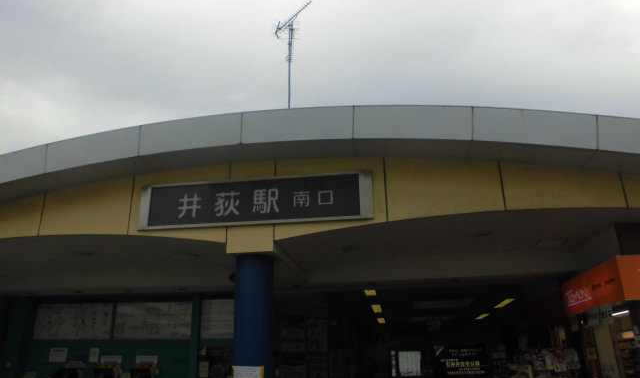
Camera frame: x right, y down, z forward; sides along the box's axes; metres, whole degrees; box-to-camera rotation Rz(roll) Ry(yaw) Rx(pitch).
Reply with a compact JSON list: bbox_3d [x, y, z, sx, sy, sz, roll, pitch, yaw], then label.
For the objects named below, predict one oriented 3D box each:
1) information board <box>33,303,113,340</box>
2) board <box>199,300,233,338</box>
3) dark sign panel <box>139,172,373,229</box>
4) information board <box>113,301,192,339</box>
[{"bbox_3d":[-4.984,2.688,9.750,1.700,0.710,0.060,-4,-20,8],"label":"information board"},{"bbox_3d":[-1.883,2.517,9.316,0.870,0.730,0.060,-4,-20,8],"label":"board"},{"bbox_3d":[-0.831,0.181,6.071,3.000,0.600,0.150,-4,-20,8],"label":"dark sign panel"},{"bbox_3d":[-3.297,2.603,9.511,1.620,0.710,0.060,-4,-20,8],"label":"information board"}]

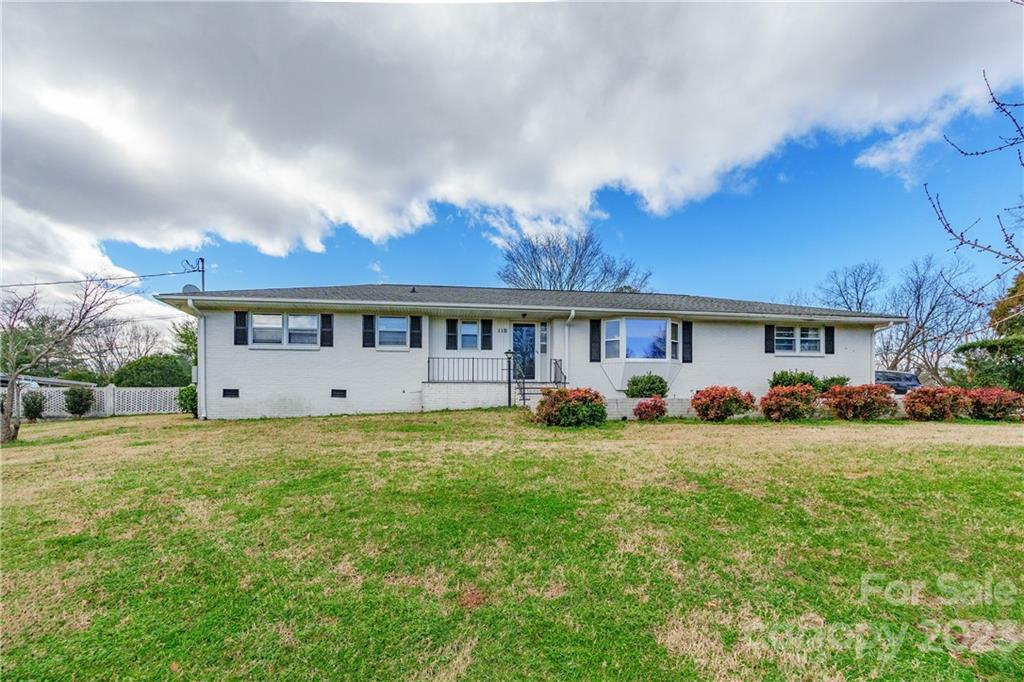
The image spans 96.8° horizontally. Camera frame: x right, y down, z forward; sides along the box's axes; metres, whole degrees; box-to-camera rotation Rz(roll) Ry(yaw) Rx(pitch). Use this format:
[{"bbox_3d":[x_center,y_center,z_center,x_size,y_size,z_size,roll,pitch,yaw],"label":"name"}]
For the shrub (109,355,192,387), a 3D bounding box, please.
[{"bbox_3d":[-20.662,2.258,26.000,3.600,3.000,3.300,1,-2,-9],"label":"shrub"}]

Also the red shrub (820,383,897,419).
[{"bbox_3d":[9.064,1.609,11.900,1.600,0.940,1.300,1,-2,-9],"label":"red shrub"}]

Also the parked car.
[{"bbox_3d":[17.100,2.297,22.000,4.800,1.720,1.900,1,-2,-9],"label":"parked car"}]

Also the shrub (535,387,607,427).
[{"bbox_3d":[1.337,1.498,10.400,1.600,0.920,1.400,1,-2,-9],"label":"shrub"}]

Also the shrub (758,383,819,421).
[{"bbox_3d":[7.025,1.594,11.600,1.350,0.950,1.200,1,-2,-9],"label":"shrub"}]

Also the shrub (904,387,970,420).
[{"bbox_3d":[11.478,1.690,12.300,1.400,0.930,1.250,1,-2,-9],"label":"shrub"}]

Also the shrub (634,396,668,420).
[{"bbox_3d":[3.295,1.593,10.900,0.820,0.630,0.750,1,-2,-9],"label":"shrub"}]

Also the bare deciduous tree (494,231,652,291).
[{"bbox_3d":[5.025,-2.018,36.000,12.000,13.500,11.000,1,-2,-9],"label":"bare deciduous tree"}]

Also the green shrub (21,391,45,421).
[{"bbox_3d":[-16.338,2.198,15.500,0.680,1.020,0.680,1,-2,-9],"label":"green shrub"}]

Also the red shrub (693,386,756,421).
[{"bbox_3d":[5.254,1.577,11.300,1.480,0.880,1.250,1,-2,-9],"label":"red shrub"}]

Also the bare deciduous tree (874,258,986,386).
[{"bbox_3d":[29.369,-0.950,32.000,6.300,10.000,6.000,1,-2,-9],"label":"bare deciduous tree"}]

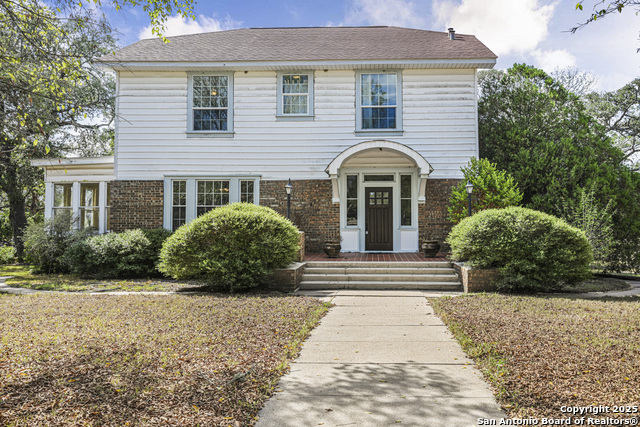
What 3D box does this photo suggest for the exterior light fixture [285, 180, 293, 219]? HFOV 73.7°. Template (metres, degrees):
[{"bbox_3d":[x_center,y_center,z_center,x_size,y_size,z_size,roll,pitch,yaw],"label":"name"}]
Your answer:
[{"bbox_3d":[-0.800,0.330,11.100,0.220,2.500,0.220,0,0,2],"label":"exterior light fixture"}]

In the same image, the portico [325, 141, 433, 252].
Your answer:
[{"bbox_3d":[1.830,-0.470,13.350,3.300,3.480,0.950,0,0,2],"label":"portico"}]

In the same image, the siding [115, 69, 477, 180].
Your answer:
[{"bbox_3d":[-0.770,-2.850,13.850,11.700,3.550,0.350,0,0,2],"label":"siding"}]

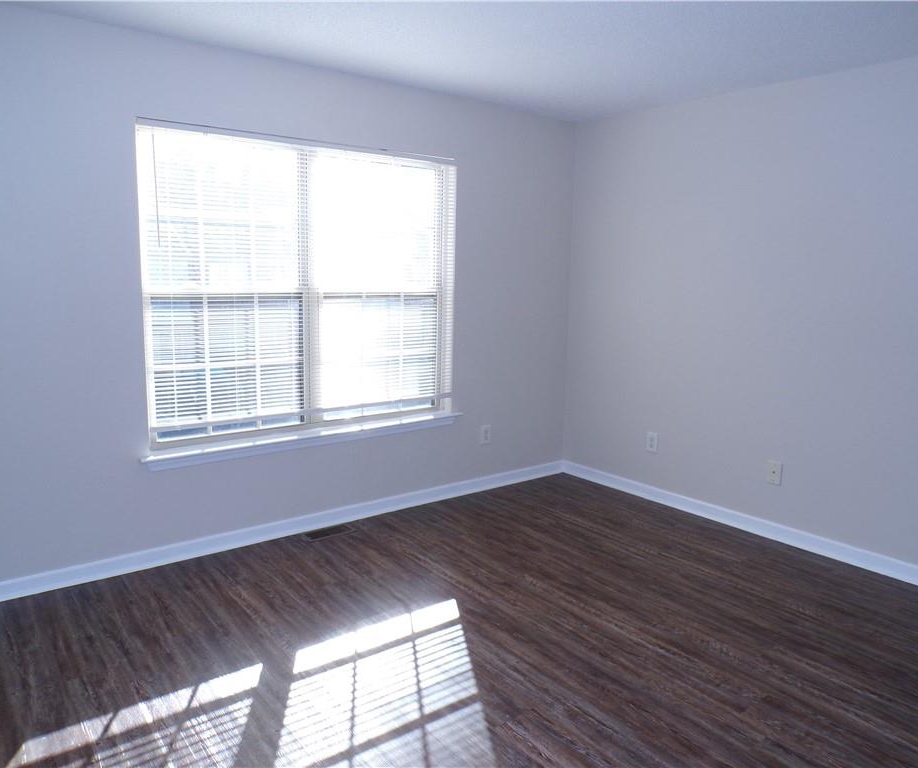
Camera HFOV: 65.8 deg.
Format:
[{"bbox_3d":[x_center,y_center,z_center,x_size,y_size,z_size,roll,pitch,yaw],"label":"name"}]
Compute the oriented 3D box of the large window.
[{"bbox_3d":[-0.760,-0.500,3.815,1.790,1.500,0.100,-6,12,-38],"label":"large window"}]

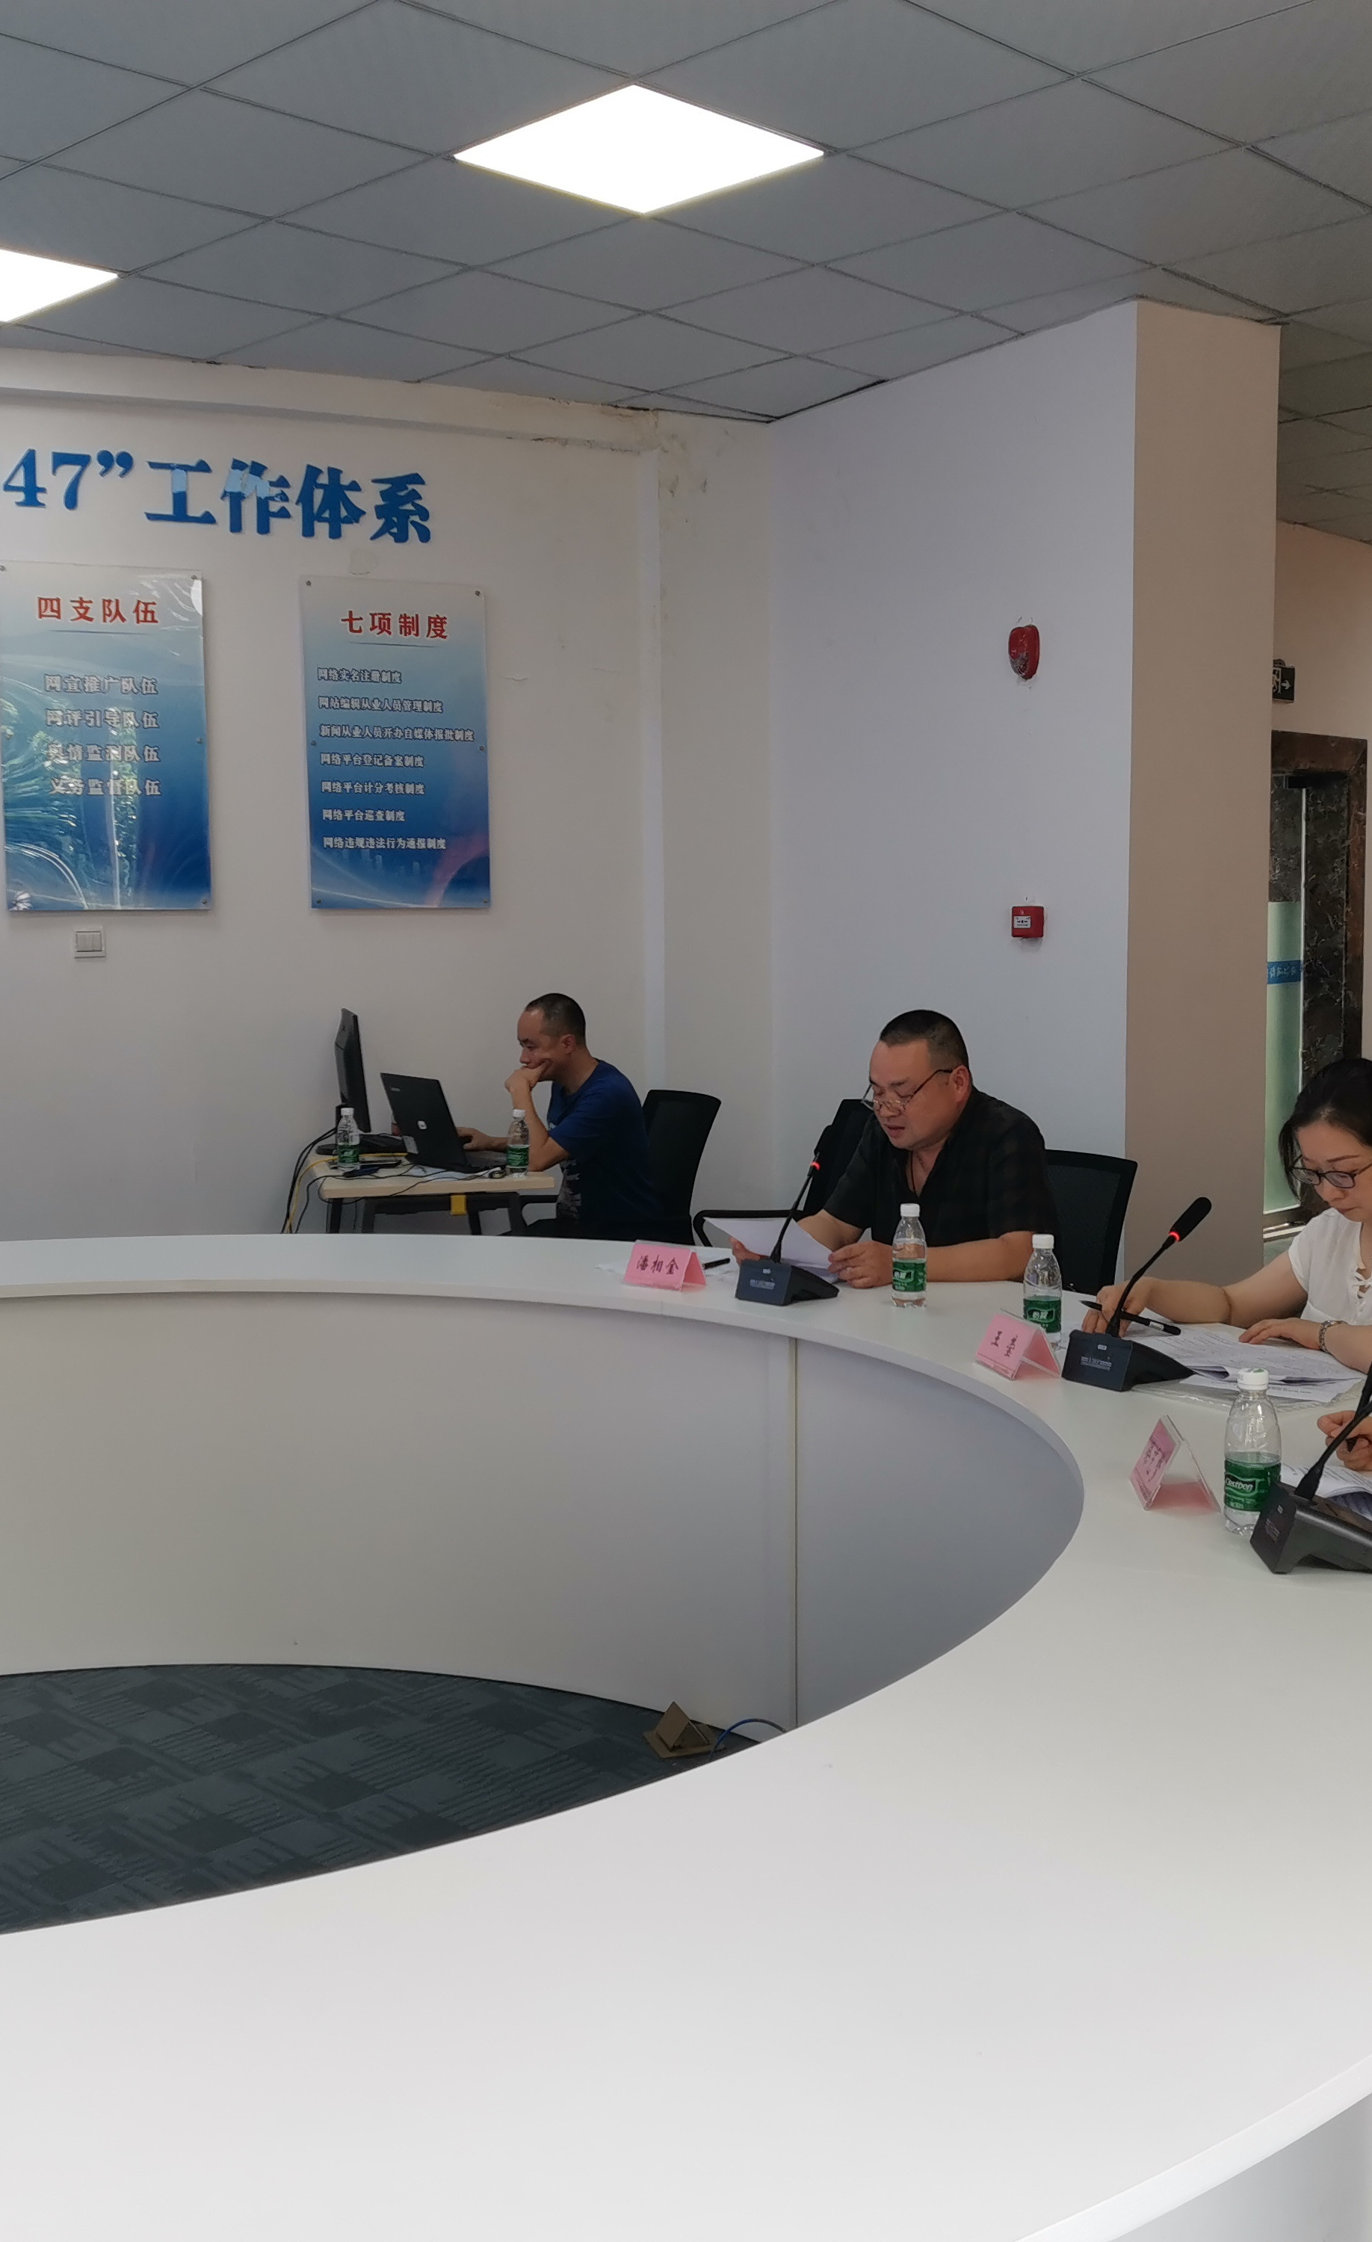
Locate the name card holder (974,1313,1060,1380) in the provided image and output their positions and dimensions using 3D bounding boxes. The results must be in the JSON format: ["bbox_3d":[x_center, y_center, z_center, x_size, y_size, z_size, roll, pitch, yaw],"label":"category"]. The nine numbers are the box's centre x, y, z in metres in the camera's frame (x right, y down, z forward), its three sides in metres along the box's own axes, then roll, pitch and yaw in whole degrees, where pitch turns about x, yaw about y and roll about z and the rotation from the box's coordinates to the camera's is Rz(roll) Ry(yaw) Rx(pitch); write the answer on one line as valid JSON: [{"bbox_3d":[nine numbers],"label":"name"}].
[{"bbox_3d":[0.505,0.335,3.420,0.080,0.082,0.146,-2,5,-15],"label":"name card holder"}]

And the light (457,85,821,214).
[{"bbox_3d":[-0.098,-2.055,4.742,0.590,0.030,0.590,-6,7,-45],"label":"light"}]

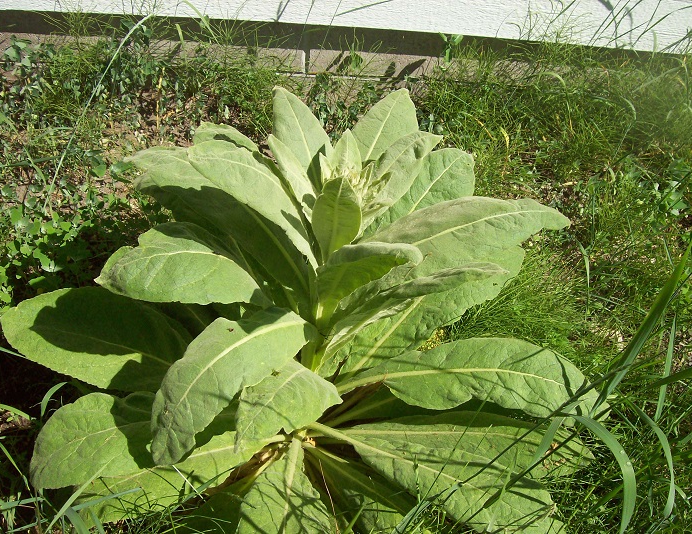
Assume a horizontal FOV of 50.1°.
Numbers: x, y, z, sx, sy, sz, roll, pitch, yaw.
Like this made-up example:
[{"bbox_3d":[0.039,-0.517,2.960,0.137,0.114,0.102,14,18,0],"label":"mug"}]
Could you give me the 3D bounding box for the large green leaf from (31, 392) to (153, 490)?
[{"bbox_3d":[-0.347,0.257,1.151,0.297,0.068,0.134,-10,65,-6],"label":"large green leaf"}]

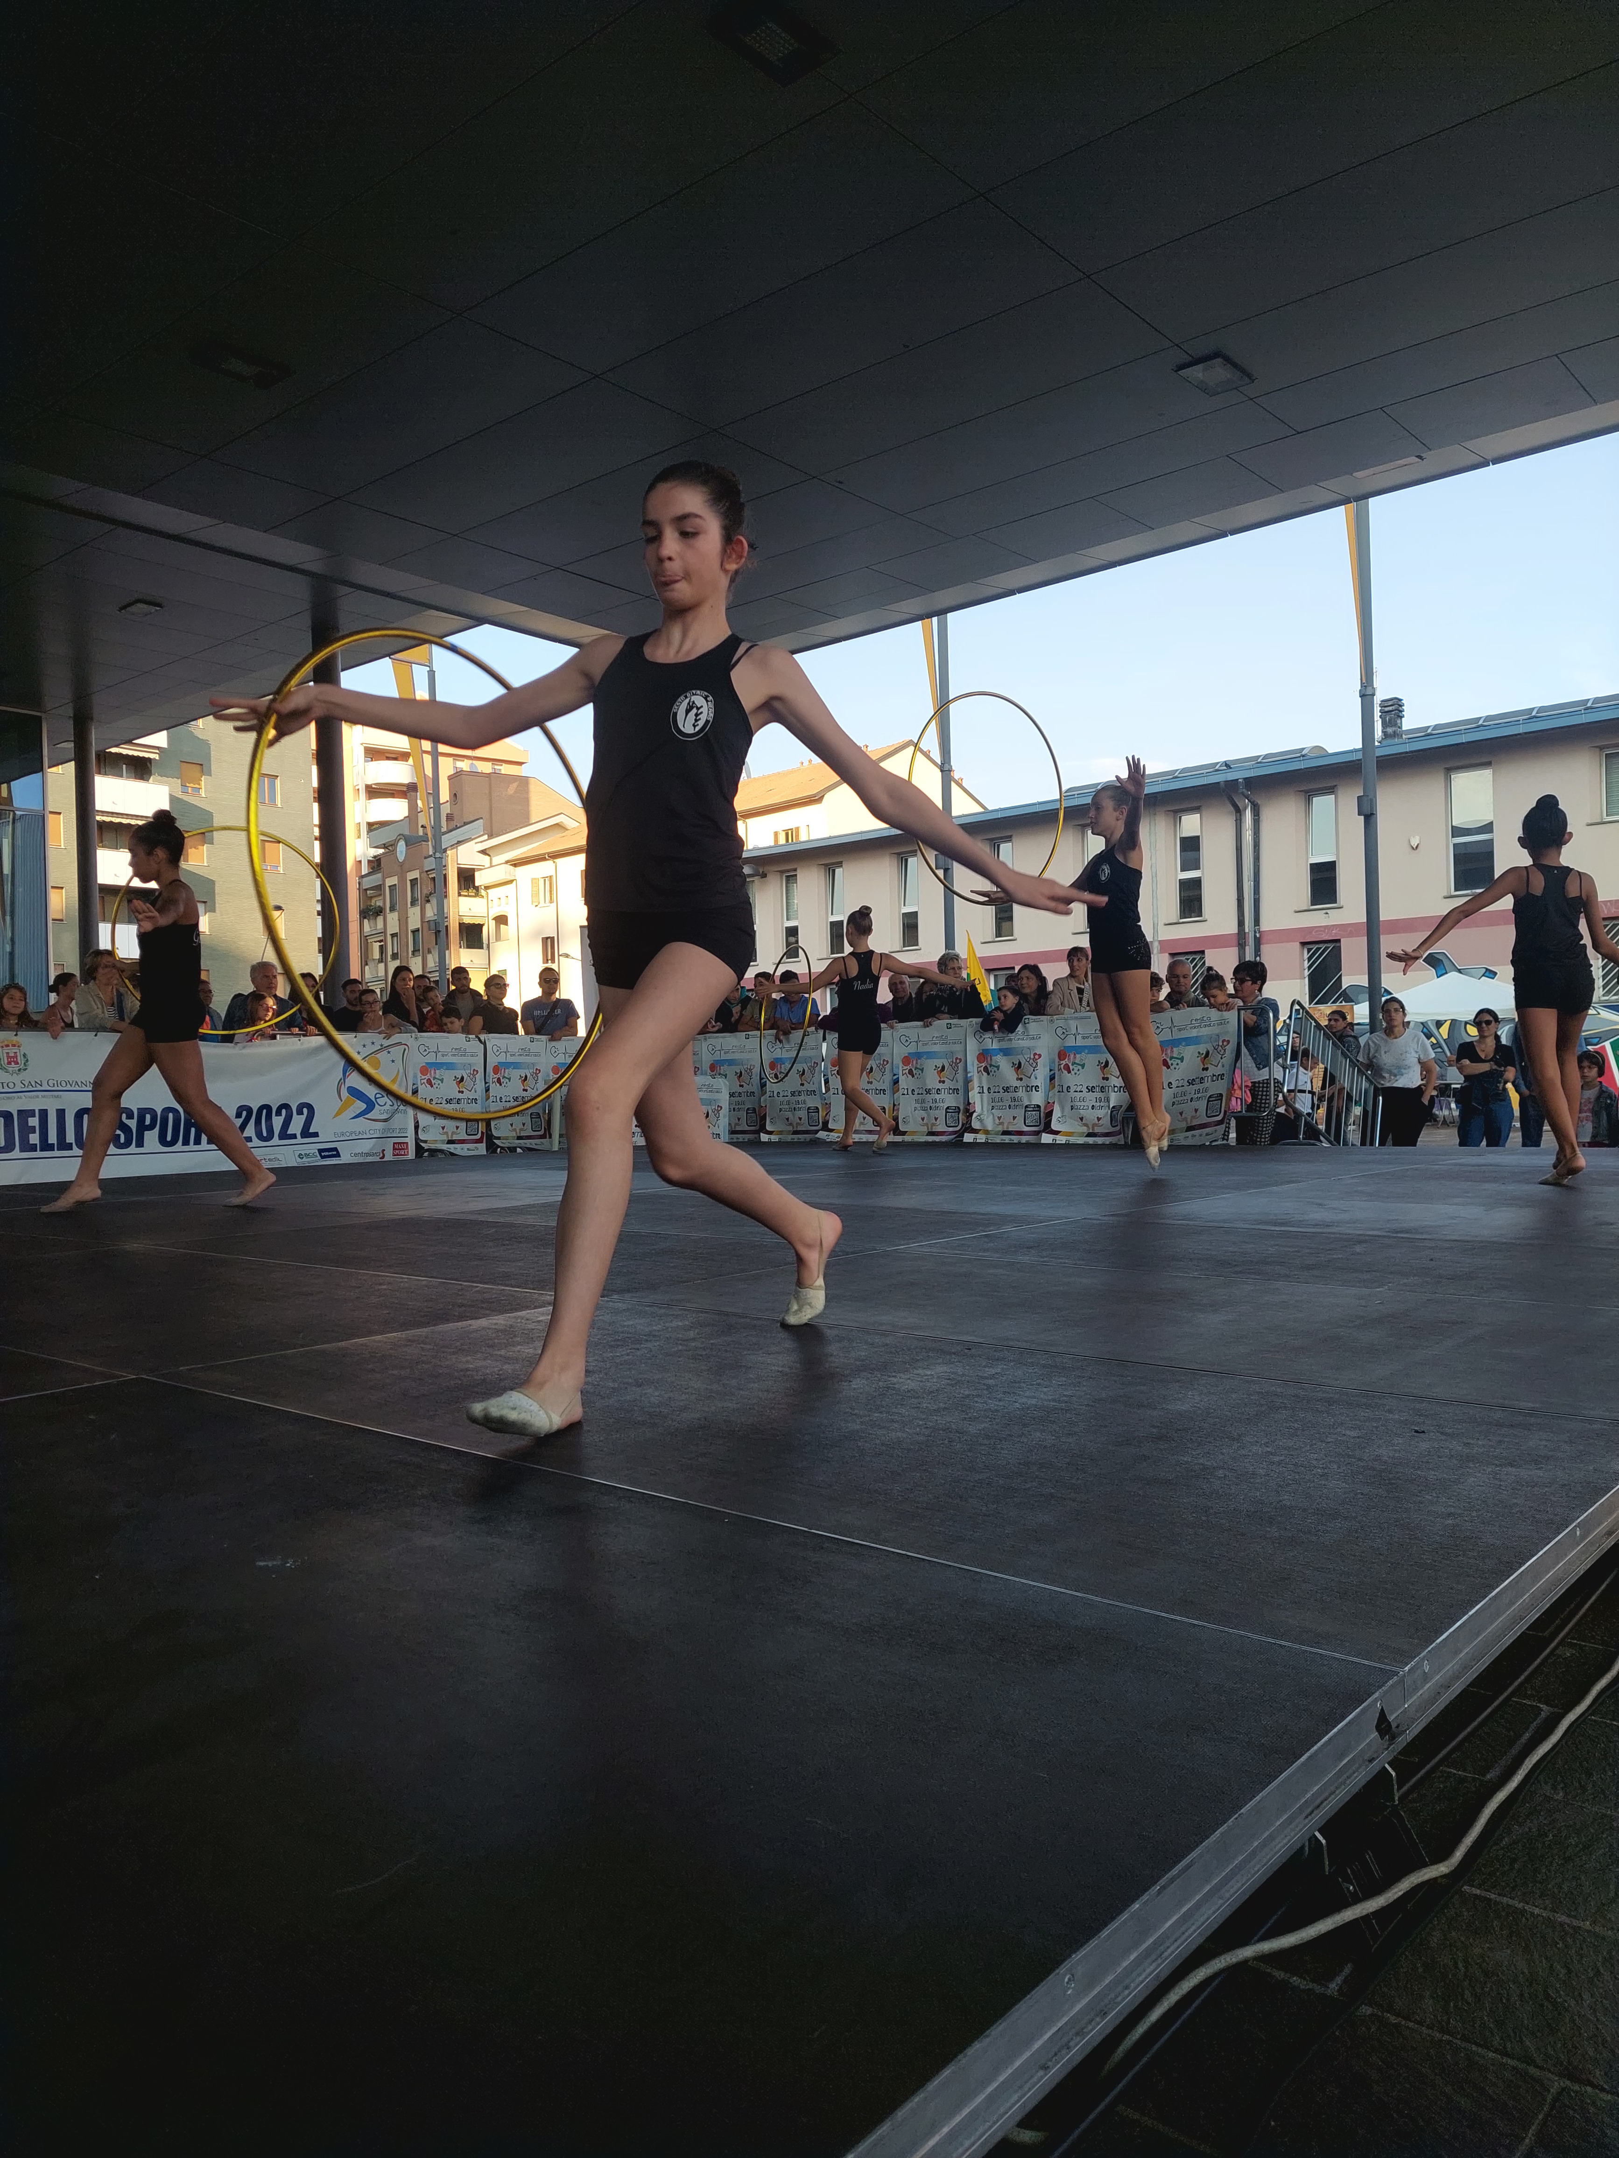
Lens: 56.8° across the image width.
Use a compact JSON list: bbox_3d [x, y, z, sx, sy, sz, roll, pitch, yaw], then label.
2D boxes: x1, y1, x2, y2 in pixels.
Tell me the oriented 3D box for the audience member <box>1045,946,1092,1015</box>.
[{"bbox_3d":[1.919,-0.154,10.771,0.480,1.620,0.360,-1,0,22],"label":"audience member"}]

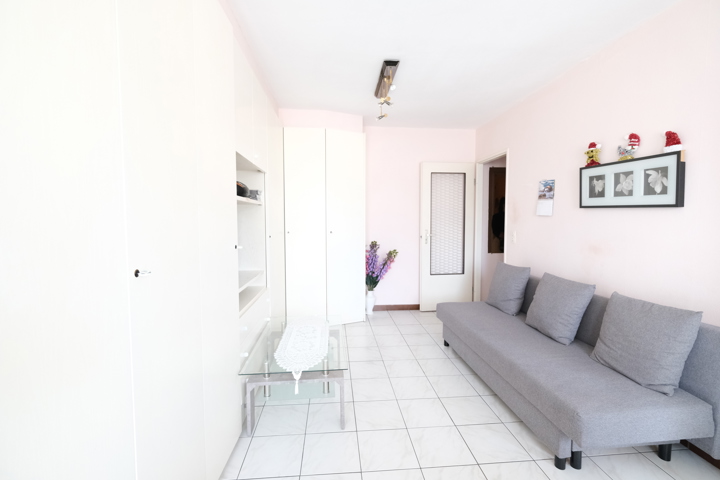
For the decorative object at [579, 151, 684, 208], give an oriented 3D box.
[{"bbox_3d":[1.769,-0.374,2.012,0.042,0.310,0.675,0,4,-5],"label":"decorative object"}]

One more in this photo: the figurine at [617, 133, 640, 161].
[{"bbox_3d":[1.778,-0.617,1.987,0.045,0.165,0.140,0,3,-5],"label":"figurine"}]

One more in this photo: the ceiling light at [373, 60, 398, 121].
[{"bbox_3d":[0.244,-1.347,2.793,0.140,0.225,0.720,0,3,-5],"label":"ceiling light"}]

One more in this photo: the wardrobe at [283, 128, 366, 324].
[{"bbox_3d":[-0.411,-0.133,3.758,0.950,2.300,0.570,0,4,-5],"label":"wardrobe"}]

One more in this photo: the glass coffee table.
[{"bbox_3d":[-0.415,0.912,2.165,0.600,0.417,0.989,0,3,-5],"label":"glass coffee table"}]

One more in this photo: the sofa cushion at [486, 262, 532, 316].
[{"bbox_3d":[1.392,0.433,2.823,0.140,0.440,0.440,19,2,-6],"label":"sofa cushion"}]

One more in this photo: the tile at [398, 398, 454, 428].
[{"bbox_3d":[0.427,1.144,1.988,0.300,0.010,0.300,0,4,-5],"label":"tile"}]

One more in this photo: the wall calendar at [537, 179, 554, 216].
[{"bbox_3d":[1.718,-0.385,2.787,0.010,0.330,0.200,0,4,-5],"label":"wall calendar"}]

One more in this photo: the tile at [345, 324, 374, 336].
[{"bbox_3d":[-0.003,1.033,3.386,0.298,0.012,0.297,0,3,-5],"label":"tile"}]

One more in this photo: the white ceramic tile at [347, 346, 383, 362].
[{"bbox_3d":[0.048,1.087,2.842,0.300,0.010,0.300,0,4,-5],"label":"white ceramic tile"}]

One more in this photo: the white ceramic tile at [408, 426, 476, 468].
[{"bbox_3d":[0.450,1.156,1.682,0.300,0.010,0.298,0,3,-5],"label":"white ceramic tile"}]

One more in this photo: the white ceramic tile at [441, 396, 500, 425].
[{"bbox_3d":[0.714,1.117,1.972,0.298,0.012,0.297,0,3,-5],"label":"white ceramic tile"}]

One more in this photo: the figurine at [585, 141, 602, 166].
[{"bbox_3d":[1.719,-0.629,2.208,0.060,0.160,0.100,0,3,-5],"label":"figurine"}]

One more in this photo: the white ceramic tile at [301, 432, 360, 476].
[{"bbox_3d":[-0.156,1.165,1.643,0.300,0.010,0.300,0,4,-5],"label":"white ceramic tile"}]

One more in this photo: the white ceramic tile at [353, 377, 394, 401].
[{"bbox_3d":[0.100,1.122,2.248,0.300,0.010,0.298,0,3,-5],"label":"white ceramic tile"}]

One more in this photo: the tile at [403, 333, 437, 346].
[{"bbox_3d":[0.619,1.048,3.142,0.298,0.012,0.297,0,3,-5],"label":"tile"}]

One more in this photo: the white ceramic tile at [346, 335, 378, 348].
[{"bbox_3d":[0.021,1.051,3.093,0.298,0.012,0.297,0,3,-5],"label":"white ceramic tile"}]

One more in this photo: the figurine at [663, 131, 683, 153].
[{"bbox_3d":[1.761,-0.555,1.691,0.055,0.115,0.078,0,3,-5],"label":"figurine"}]

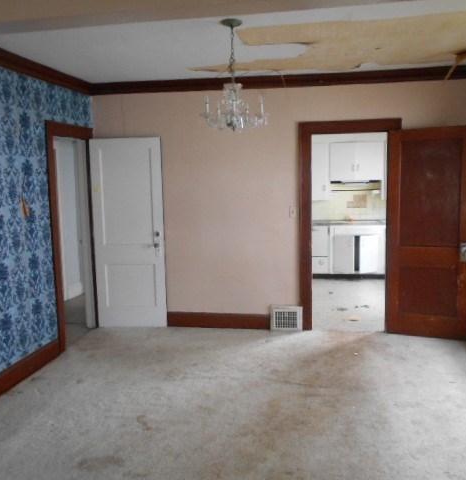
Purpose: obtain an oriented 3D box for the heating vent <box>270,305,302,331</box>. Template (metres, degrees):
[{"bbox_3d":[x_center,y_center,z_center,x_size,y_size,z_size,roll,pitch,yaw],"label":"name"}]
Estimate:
[{"bbox_3d":[0.563,0.843,5.070,0.345,0.275,0.050,1,7,11],"label":"heating vent"}]

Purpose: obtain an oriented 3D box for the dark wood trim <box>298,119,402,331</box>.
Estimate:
[{"bbox_3d":[1.169,-0.102,4.884,0.980,2.160,0.100,1,7,11],"label":"dark wood trim"}]

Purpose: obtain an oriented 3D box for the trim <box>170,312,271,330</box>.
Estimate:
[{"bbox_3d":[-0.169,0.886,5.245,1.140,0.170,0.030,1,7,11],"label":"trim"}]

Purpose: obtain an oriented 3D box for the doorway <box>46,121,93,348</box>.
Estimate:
[{"bbox_3d":[-1.581,-0.053,4.843,0.140,2.150,0.970,1,7,11],"label":"doorway"}]

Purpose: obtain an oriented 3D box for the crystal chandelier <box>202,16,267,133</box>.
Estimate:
[{"bbox_3d":[0.002,-1.053,3.108,0.430,0.680,0.430,1,7,11],"label":"crystal chandelier"}]

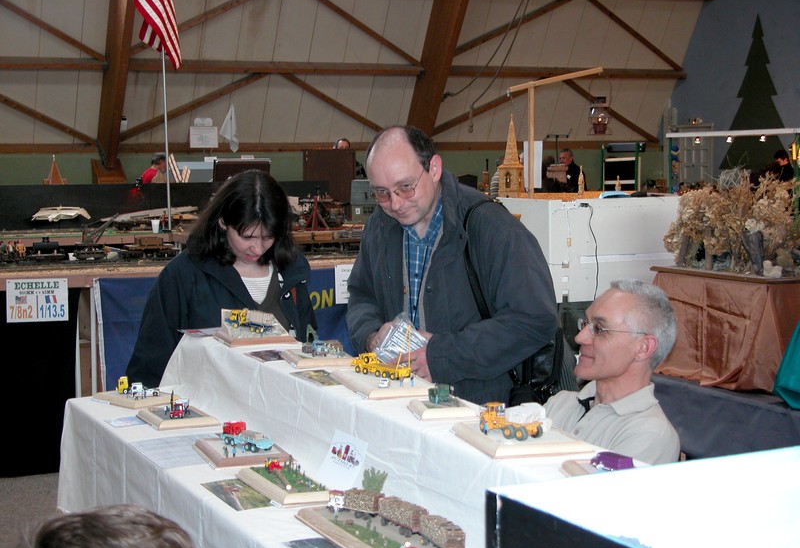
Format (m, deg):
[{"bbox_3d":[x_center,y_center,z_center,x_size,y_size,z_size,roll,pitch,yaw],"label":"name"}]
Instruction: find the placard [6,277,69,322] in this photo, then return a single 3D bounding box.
[{"bbox_3d":[-1.775,0.132,7.020,0.297,0.210,0.010,-2,6,-15],"label":"placard"}]

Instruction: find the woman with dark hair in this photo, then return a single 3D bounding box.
[{"bbox_3d":[-0.510,0.490,4.130,0.520,1.580,0.420,-3,7,-22],"label":"woman with dark hair"}]

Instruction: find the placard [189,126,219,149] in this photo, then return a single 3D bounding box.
[{"bbox_3d":[-2.240,-1.555,16.400,0.320,0.236,0.015,-1,6,-13],"label":"placard"}]

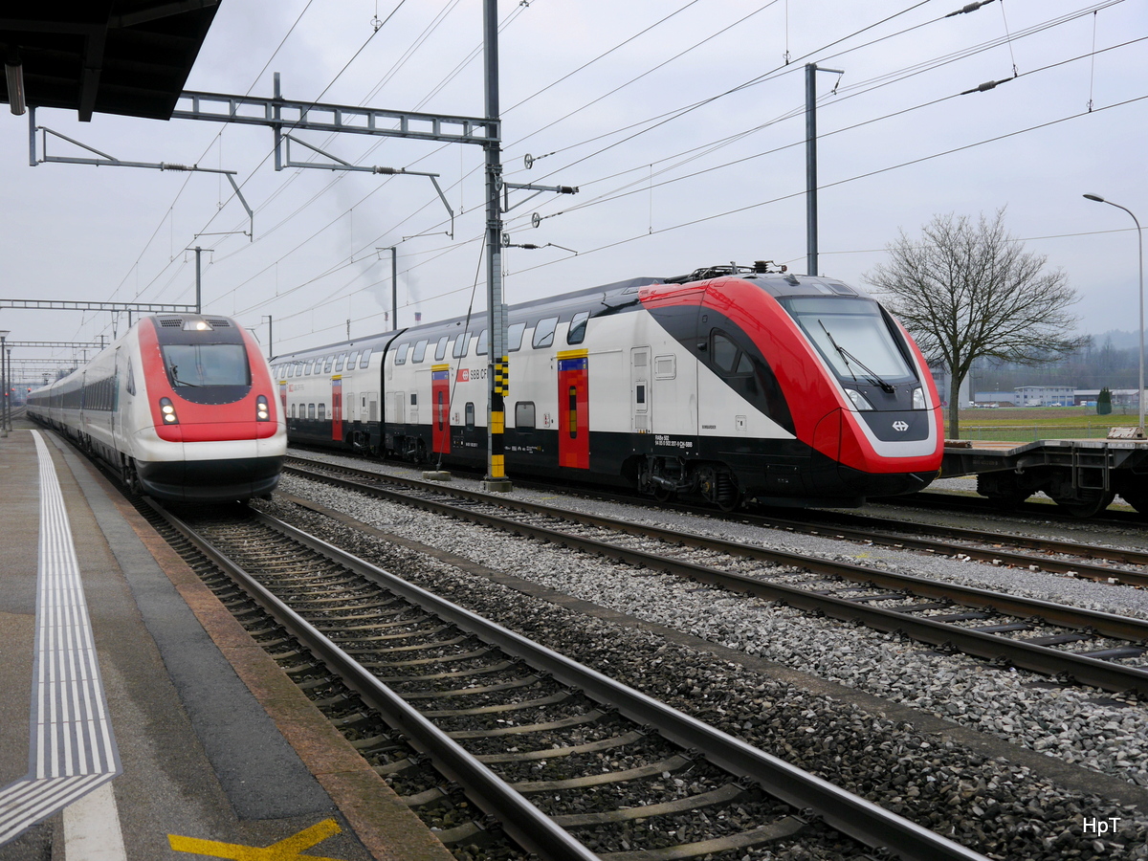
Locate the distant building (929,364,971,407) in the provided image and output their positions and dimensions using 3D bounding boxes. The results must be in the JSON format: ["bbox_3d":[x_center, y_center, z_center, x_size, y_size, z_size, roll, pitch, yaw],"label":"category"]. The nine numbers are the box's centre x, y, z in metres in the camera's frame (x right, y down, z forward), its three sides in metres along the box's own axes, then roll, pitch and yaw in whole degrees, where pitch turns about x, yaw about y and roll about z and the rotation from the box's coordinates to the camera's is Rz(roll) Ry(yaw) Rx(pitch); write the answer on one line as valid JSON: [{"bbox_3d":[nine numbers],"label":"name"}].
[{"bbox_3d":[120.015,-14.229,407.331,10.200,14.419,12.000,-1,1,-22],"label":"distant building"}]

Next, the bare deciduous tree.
[{"bbox_3d":[14.307,-3.469,44.949,7.700,8.873,7.700,-1,1,0],"label":"bare deciduous tree"}]

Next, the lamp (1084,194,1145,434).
[{"bbox_3d":[16.133,-2.998,37.665,2.196,8.115,0.320,-1,1,-16],"label":"lamp"}]

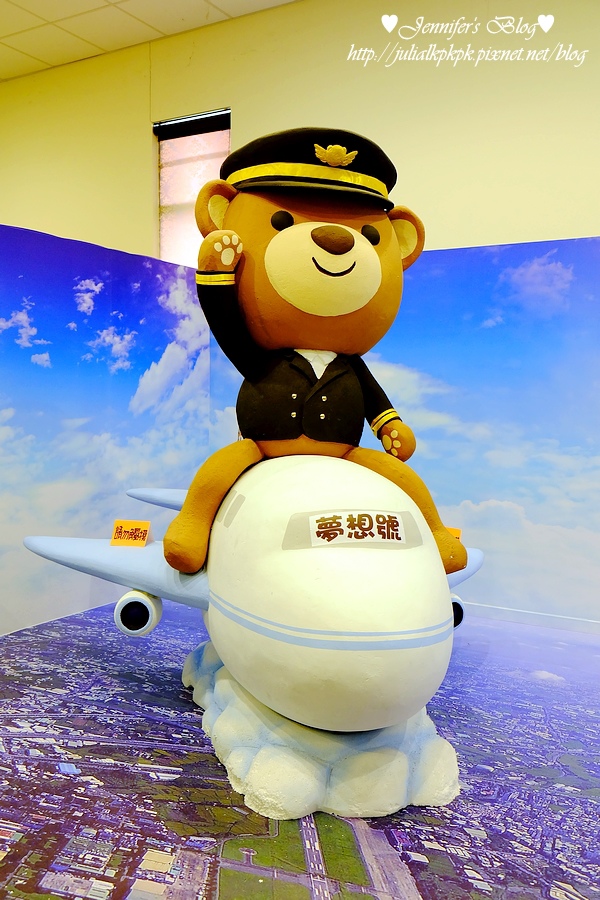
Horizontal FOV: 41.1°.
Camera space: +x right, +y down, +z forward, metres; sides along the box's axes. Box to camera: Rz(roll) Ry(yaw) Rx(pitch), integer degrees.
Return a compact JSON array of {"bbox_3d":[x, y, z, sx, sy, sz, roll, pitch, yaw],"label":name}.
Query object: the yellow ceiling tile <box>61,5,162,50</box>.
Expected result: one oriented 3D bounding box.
[{"bbox_3d":[-1.412,-3.120,5.945,0.600,0.020,0.590,3,5,30],"label":"yellow ceiling tile"}]

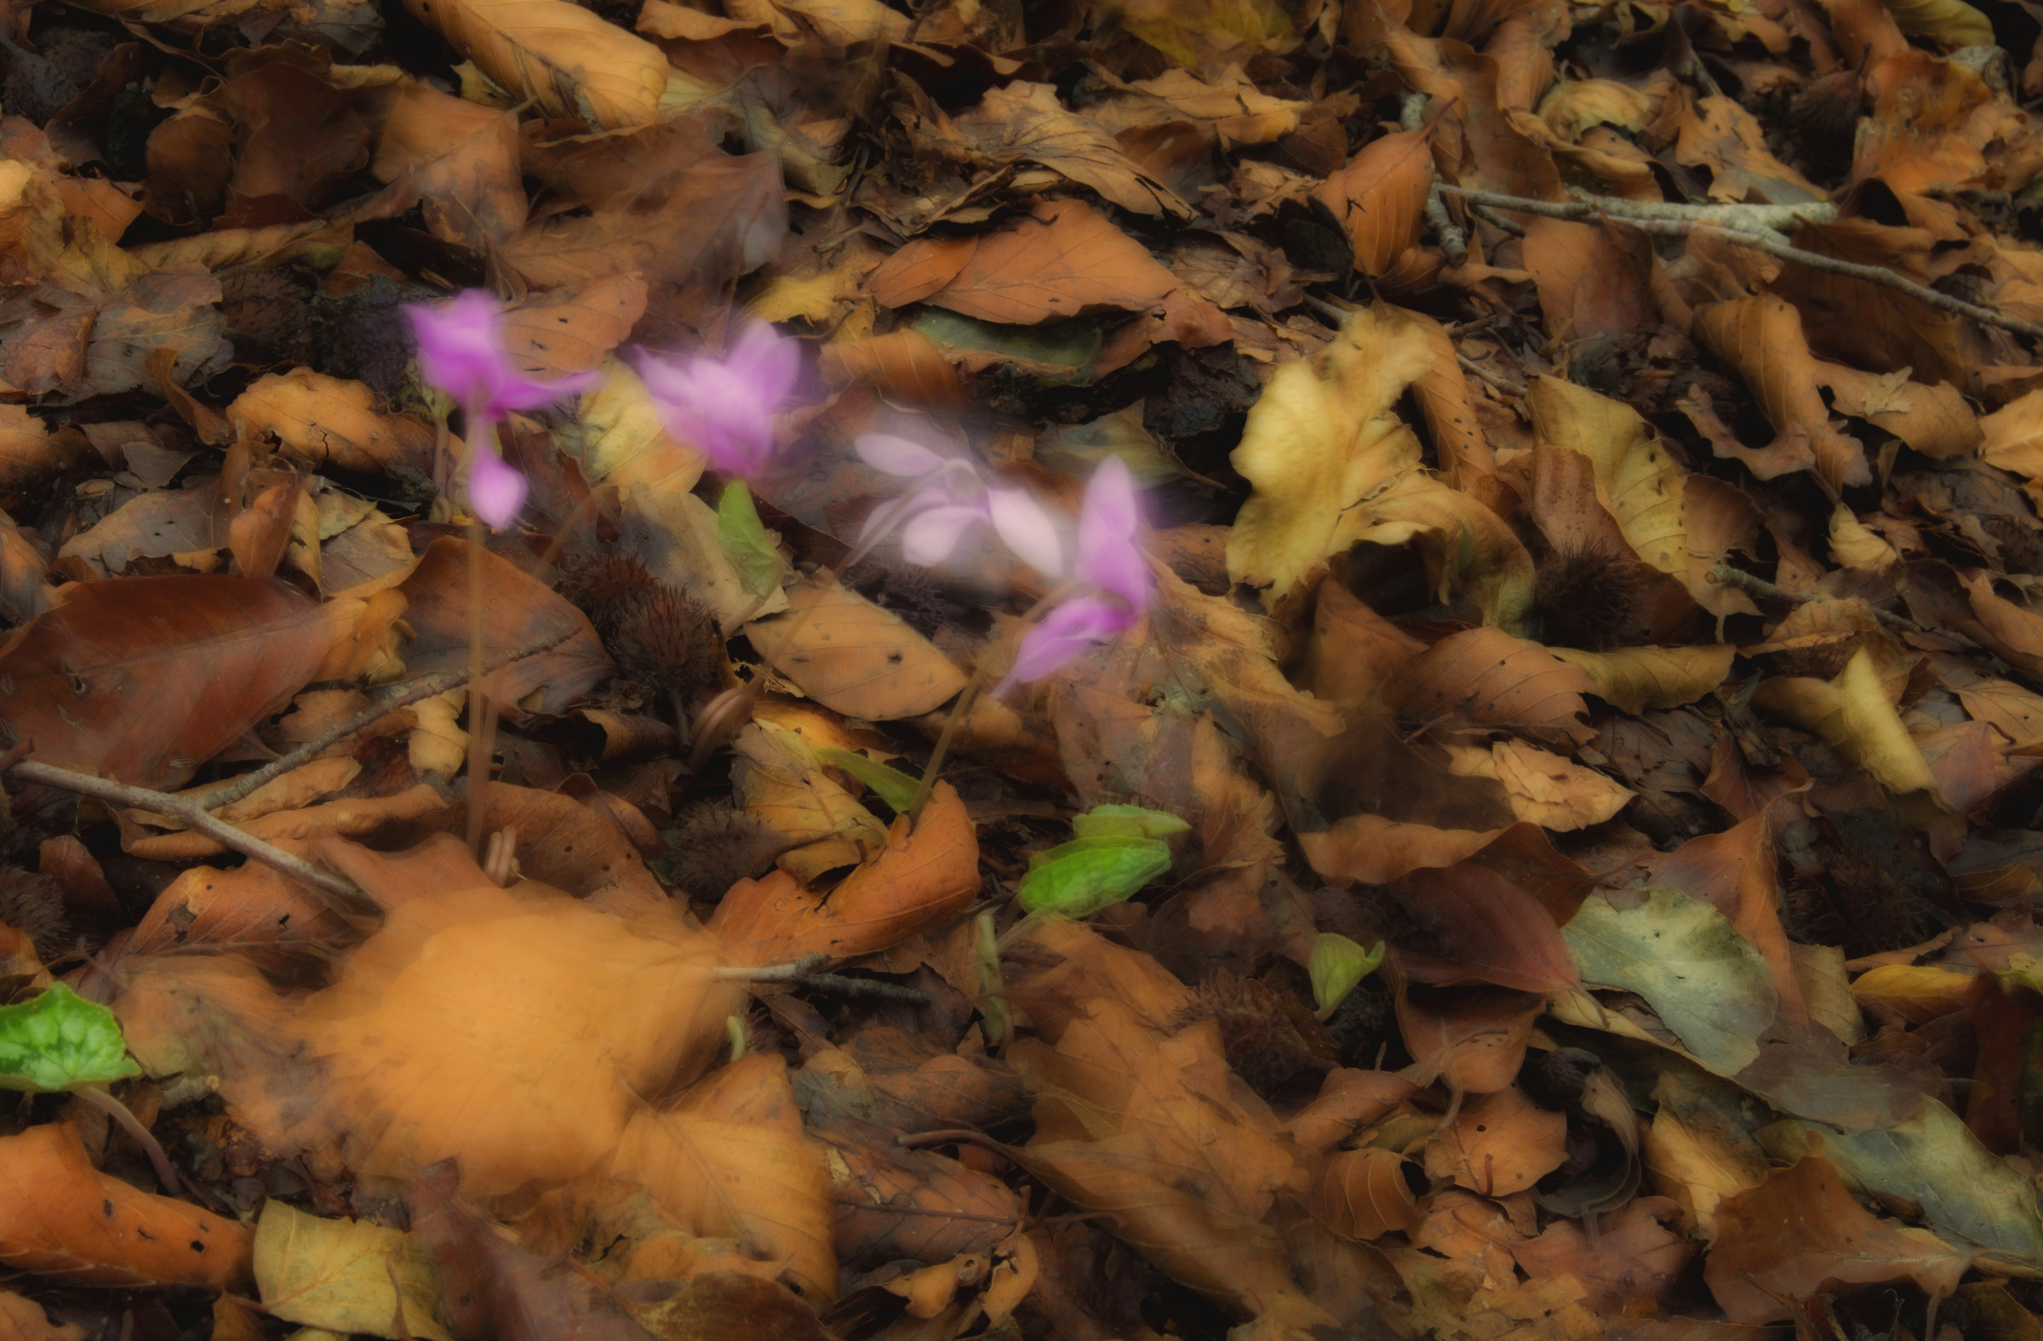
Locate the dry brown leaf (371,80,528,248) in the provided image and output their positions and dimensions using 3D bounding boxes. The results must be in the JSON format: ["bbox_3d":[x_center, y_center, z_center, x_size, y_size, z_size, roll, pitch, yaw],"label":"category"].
[{"bbox_3d":[-0.143,-0.128,0.985,0.038,0.024,0.043,0,40,0],"label":"dry brown leaf"}]

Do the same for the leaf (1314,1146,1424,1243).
[{"bbox_3d":[0.064,0.097,0.726,0.021,0.013,0.016,0,40,0],"label":"leaf"}]

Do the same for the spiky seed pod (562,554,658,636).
[{"bbox_3d":[-0.097,-0.017,0.922,0.022,0.019,0.022,0,37,0],"label":"spiky seed pod"}]

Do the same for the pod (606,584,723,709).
[{"bbox_3d":[-0.072,-0.005,0.790,0.022,0.021,0.020,0,40,0],"label":"pod"}]

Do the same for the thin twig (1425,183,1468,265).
[{"bbox_3d":[0.115,-0.121,1.064,0.007,0.007,0.029,-6,57,-8],"label":"thin twig"}]

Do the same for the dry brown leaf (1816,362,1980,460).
[{"bbox_3d":[0.220,-0.065,0.983,0.040,0.011,0.023,26,55,20],"label":"dry brown leaf"}]

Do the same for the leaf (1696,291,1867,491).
[{"bbox_3d":[0.167,-0.061,0.862,0.034,0.018,0.046,-10,66,-11],"label":"leaf"}]

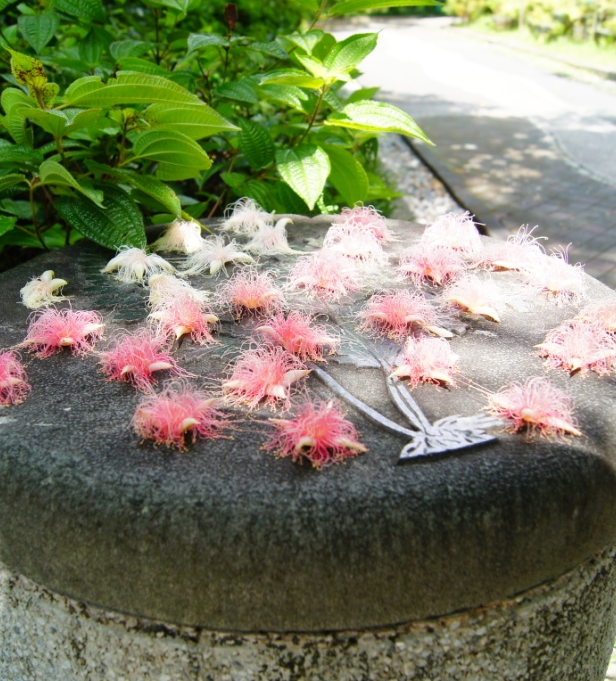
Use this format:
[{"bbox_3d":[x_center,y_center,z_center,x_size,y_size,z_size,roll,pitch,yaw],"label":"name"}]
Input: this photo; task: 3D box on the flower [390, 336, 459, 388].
[{"bbox_3d":[0.083,0.011,0.539,0.048,0.027,0.045,4,25,9],"label":"flower"}]

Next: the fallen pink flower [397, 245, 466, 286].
[{"bbox_3d":[0.116,-0.070,0.714,0.056,0.028,0.056,-2,26,0],"label":"fallen pink flower"}]

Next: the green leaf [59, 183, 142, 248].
[{"bbox_3d":[-0.213,-0.128,0.790,0.062,0.022,0.105,-15,54,-46],"label":"green leaf"}]

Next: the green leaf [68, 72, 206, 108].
[{"bbox_3d":[-0.167,-0.241,0.740,0.134,0.022,0.048,-1,-10,6],"label":"green leaf"}]

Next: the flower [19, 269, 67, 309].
[{"bbox_3d":[-0.220,-0.045,0.638,0.038,0.025,0.038,1,24,0],"label":"flower"}]

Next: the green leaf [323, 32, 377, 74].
[{"bbox_3d":[0.052,-0.363,0.970,0.075,0.018,0.038,-36,40,-15],"label":"green leaf"}]

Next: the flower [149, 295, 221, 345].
[{"bbox_3d":[-0.093,-0.021,0.567,0.051,0.029,0.051,1,24,0],"label":"flower"}]

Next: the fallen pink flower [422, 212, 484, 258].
[{"bbox_3d":[0.148,-0.107,0.782,0.056,0.033,0.056,-2,26,0],"label":"fallen pink flower"}]

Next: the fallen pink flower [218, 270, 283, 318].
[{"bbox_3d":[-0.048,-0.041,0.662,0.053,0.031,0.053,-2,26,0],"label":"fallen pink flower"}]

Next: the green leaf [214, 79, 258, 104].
[{"bbox_3d":[-0.107,-0.373,1.150,0.070,0.014,0.042,18,57,12],"label":"green leaf"}]

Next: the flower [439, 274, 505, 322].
[{"bbox_3d":[0.133,-0.038,0.610,0.052,0.031,0.052,1,24,0],"label":"flower"}]

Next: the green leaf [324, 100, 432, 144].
[{"bbox_3d":[0.087,-0.270,0.950,0.135,0.028,0.055,12,29,6],"label":"green leaf"}]

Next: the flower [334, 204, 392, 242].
[{"bbox_3d":[0.059,-0.128,0.814,0.062,0.031,0.062,1,24,0],"label":"flower"}]

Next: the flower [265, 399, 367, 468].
[{"bbox_3d":[0.004,0.044,0.398,0.053,0.022,0.048,0,24,1],"label":"flower"}]

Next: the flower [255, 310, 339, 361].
[{"bbox_3d":[-0.008,-0.010,0.549,0.061,0.025,0.061,1,24,0],"label":"flower"}]

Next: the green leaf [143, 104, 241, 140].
[{"bbox_3d":[-0.131,-0.241,0.850,0.105,0.020,0.045,11,66,10],"label":"green leaf"}]

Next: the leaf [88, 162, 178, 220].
[{"bbox_3d":[-0.186,-0.160,0.820,0.115,0.025,0.050,29,30,9],"label":"leaf"}]

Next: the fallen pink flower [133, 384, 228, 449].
[{"bbox_3d":[-0.069,0.037,0.410,0.050,0.025,0.045,-5,25,-10],"label":"fallen pink flower"}]

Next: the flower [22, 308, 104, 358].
[{"bbox_3d":[-0.188,-0.010,0.587,0.061,0.025,0.058,-8,26,-17],"label":"flower"}]

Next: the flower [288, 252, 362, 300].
[{"bbox_3d":[0.012,-0.055,0.608,0.059,0.029,0.053,1,24,1],"label":"flower"}]

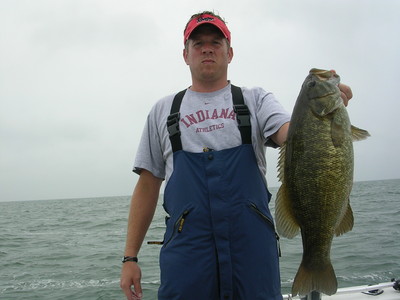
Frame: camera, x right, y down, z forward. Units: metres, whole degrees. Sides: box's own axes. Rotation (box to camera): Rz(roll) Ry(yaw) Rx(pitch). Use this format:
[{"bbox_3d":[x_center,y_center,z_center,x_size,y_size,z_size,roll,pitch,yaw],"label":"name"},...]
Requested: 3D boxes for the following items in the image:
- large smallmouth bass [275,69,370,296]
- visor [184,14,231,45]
[{"bbox_3d":[0.300,0.080,1.080,0.225,0.550,0.115,0,-4,18],"label":"large smallmouth bass"},{"bbox_3d":[0.028,-0.445,1.655,0.175,0.100,0.260,-4,-12,2],"label":"visor"}]

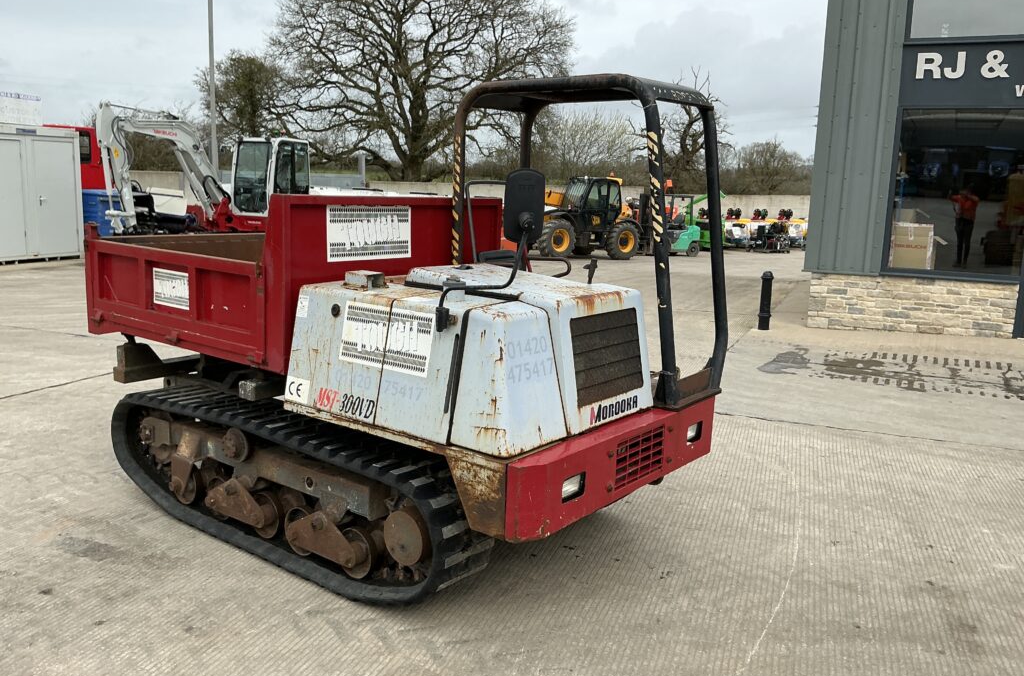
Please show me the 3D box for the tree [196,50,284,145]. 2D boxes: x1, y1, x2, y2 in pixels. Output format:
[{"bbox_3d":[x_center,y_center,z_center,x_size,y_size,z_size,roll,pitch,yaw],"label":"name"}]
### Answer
[{"bbox_3d":[-14.043,-10.616,43.000,5.100,8.620,5.100,2,10,0],"label":"tree"}]

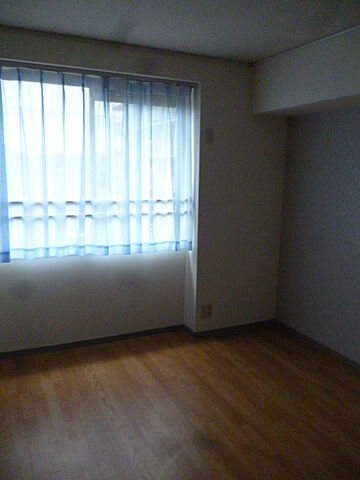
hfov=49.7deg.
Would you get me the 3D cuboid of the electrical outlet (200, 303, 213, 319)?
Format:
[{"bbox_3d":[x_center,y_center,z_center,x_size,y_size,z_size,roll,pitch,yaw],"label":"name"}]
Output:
[{"bbox_3d":[0.238,0.629,3.395,0.118,0.122,0.012,-4,12,-25],"label":"electrical outlet"}]

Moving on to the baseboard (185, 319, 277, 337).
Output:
[{"bbox_3d":[0.485,0.806,3.658,0.875,0.060,0.200,-4,12,-25],"label":"baseboard"}]

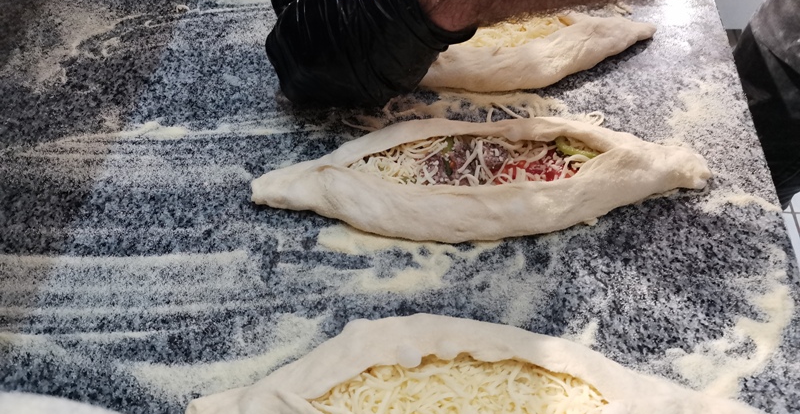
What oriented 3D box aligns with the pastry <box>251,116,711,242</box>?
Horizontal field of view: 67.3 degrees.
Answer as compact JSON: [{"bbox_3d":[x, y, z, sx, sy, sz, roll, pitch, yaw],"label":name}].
[{"bbox_3d":[0.055,-0.022,0.403,0.312,0.038,0.102,-2,52,-2],"label":"pastry"}]

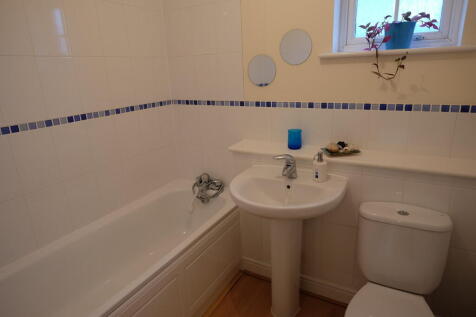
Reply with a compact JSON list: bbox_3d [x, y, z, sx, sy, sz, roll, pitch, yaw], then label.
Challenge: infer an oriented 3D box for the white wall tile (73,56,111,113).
[{"bbox_3d":[-0.873,-0.446,1.673,0.010,0.317,0.198,7,20,28],"label":"white wall tile"}]

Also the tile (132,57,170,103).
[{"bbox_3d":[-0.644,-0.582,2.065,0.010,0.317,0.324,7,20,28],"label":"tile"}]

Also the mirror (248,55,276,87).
[{"bbox_3d":[0.153,-0.567,1.801,0.202,0.202,0.010,7,20,28],"label":"mirror"}]

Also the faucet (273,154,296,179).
[{"bbox_3d":[0.262,0.050,1.493,0.088,0.139,0.151,7,20,28],"label":"faucet"}]

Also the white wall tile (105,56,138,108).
[{"bbox_3d":[-0.778,-0.502,1.840,0.010,0.320,0.200,7,20,28],"label":"white wall tile"}]

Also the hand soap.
[{"bbox_3d":[0.435,0.046,1.463,0.072,0.151,0.065,-13,20,-29],"label":"hand soap"}]

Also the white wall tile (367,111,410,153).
[{"bbox_3d":[0.848,-0.151,1.571,0.198,0.231,0.010,7,20,28],"label":"white wall tile"}]

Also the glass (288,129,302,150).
[{"bbox_3d":[0.356,-0.118,1.726,0.081,0.112,0.081,7,20,28],"label":"glass"}]

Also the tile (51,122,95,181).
[{"bbox_3d":[-0.954,-0.046,1.617,0.010,0.312,0.198,7,20,28],"label":"tile"}]

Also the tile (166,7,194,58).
[{"bbox_3d":[-0.413,-0.913,2.022,0.198,0.315,0.010,7,20,28],"label":"tile"}]

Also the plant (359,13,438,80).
[{"bbox_3d":[0.812,-0.574,1.440,0.352,0.314,0.192,7,20,28],"label":"plant"}]

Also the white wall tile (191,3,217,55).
[{"bbox_3d":[-0.239,-0.894,1.939,0.200,0.320,0.010,7,20,28],"label":"white wall tile"}]

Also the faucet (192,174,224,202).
[{"bbox_3d":[-0.232,0.224,2.124,0.192,0.148,0.156,7,20,28],"label":"faucet"}]

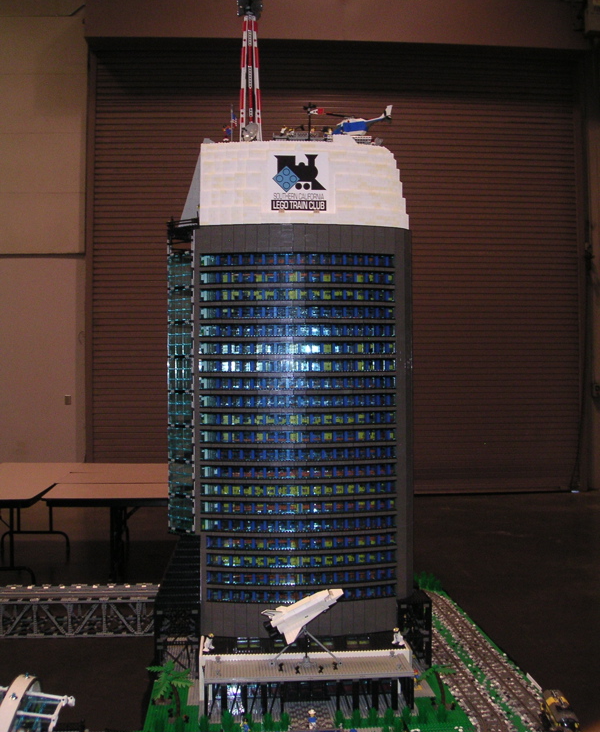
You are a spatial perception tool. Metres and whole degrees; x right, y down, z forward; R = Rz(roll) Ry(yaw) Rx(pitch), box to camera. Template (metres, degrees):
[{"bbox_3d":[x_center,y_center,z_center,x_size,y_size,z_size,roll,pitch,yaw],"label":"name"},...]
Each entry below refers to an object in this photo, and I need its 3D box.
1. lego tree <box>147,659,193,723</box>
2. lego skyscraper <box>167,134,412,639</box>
[{"bbox_3d":[-0.309,0.781,2.090,0.113,0.120,0.108,0,0,-5],"label":"lego tree"},{"bbox_3d":[-0.034,0.090,2.570,0.690,1.430,0.420,0,0,-5],"label":"lego skyscraper"}]

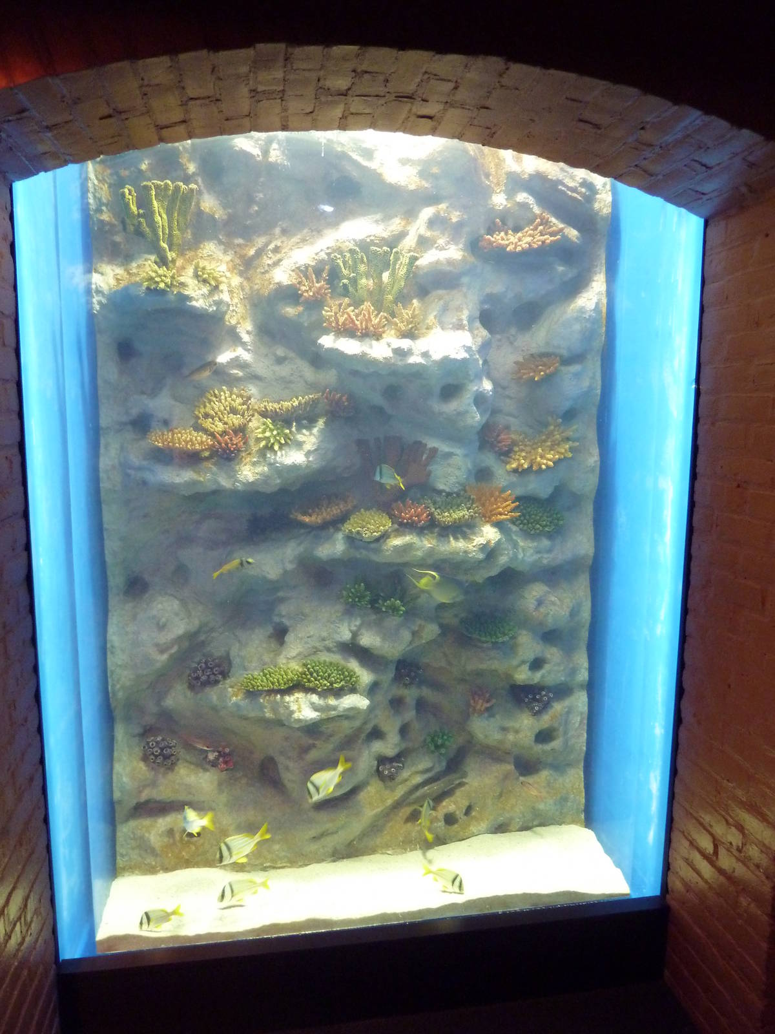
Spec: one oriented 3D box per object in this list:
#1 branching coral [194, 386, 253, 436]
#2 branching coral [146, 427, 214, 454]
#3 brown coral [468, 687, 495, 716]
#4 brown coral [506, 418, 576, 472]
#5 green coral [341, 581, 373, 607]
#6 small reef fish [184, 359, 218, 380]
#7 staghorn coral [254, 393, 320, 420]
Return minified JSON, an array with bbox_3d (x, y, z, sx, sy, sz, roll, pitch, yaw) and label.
[{"bbox_3d":[-0.433,-0.278,1.978,0.148,0.130,0.105,-1,8,-9],"label":"branching coral"},{"bbox_3d":[-0.544,-0.200,1.971,0.165,0.070,0.120,-1,8,-9],"label":"branching coral"},{"bbox_3d":[0.281,0.549,2.219,0.074,0.081,0.060,-1,8,-9],"label":"brown coral"},{"bbox_3d":[0.437,-0.206,2.128,0.184,0.149,0.125,-1,8,-9],"label":"brown coral"},{"bbox_3d":[-0.084,0.213,2.064,0.081,0.069,0.075,-1,8,-9],"label":"green coral"},{"bbox_3d":[-0.472,-0.373,1.892,0.102,0.034,0.018,-28,11,-5],"label":"small reef fish"},{"bbox_3d":[-0.262,-0.288,1.958,0.176,0.069,0.110,-1,8,-9],"label":"staghorn coral"}]

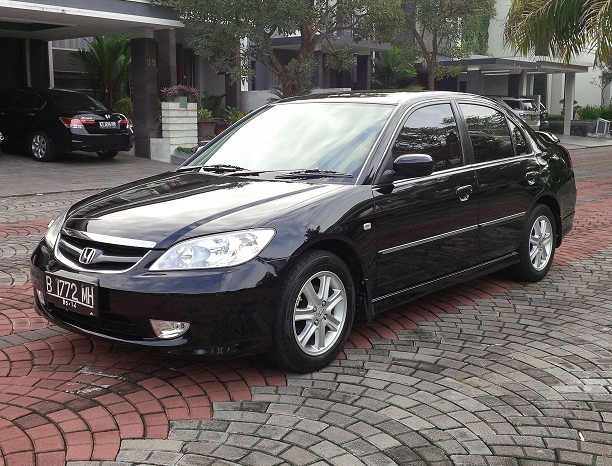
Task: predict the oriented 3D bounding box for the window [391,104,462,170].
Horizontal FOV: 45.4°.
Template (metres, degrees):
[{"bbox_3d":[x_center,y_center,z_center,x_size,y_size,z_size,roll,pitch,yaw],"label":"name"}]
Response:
[{"bbox_3d":[0.713,-0.577,4.393,0.050,0.440,0.930,-21,-7,41],"label":"window"}]

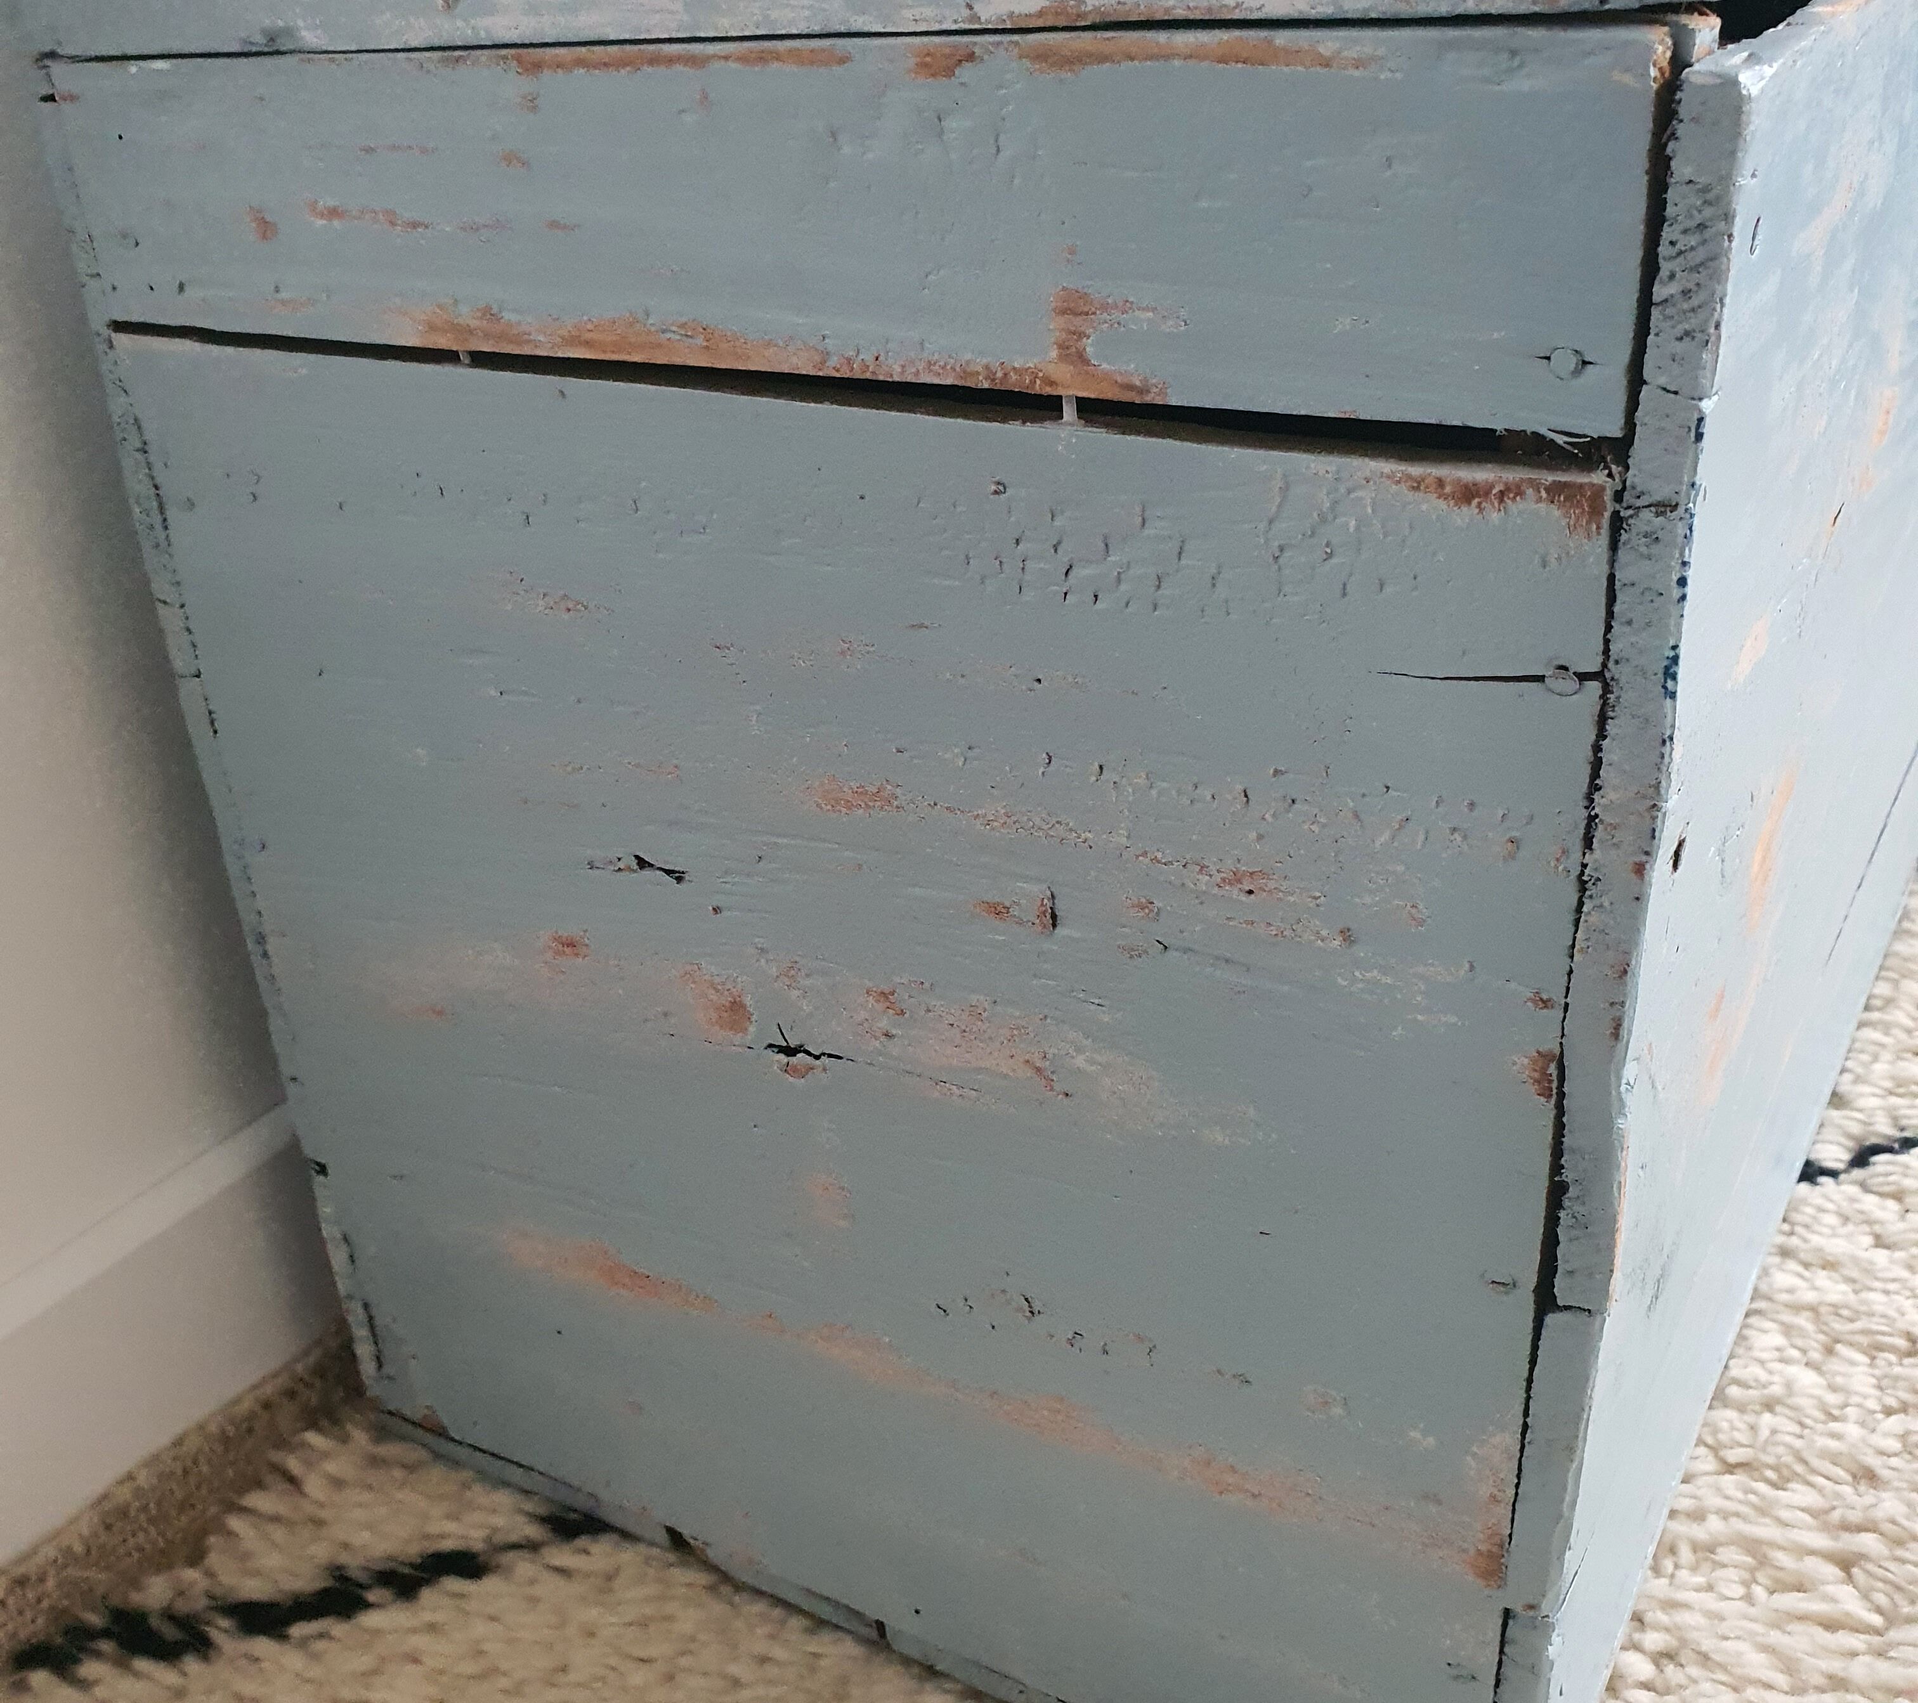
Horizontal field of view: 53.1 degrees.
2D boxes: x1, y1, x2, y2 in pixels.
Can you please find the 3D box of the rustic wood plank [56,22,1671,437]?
[{"bbox_3d":[-0.058,-0.147,0.439,0.419,0.070,0.015,12,30,28],"label":"rustic wood plank"}]

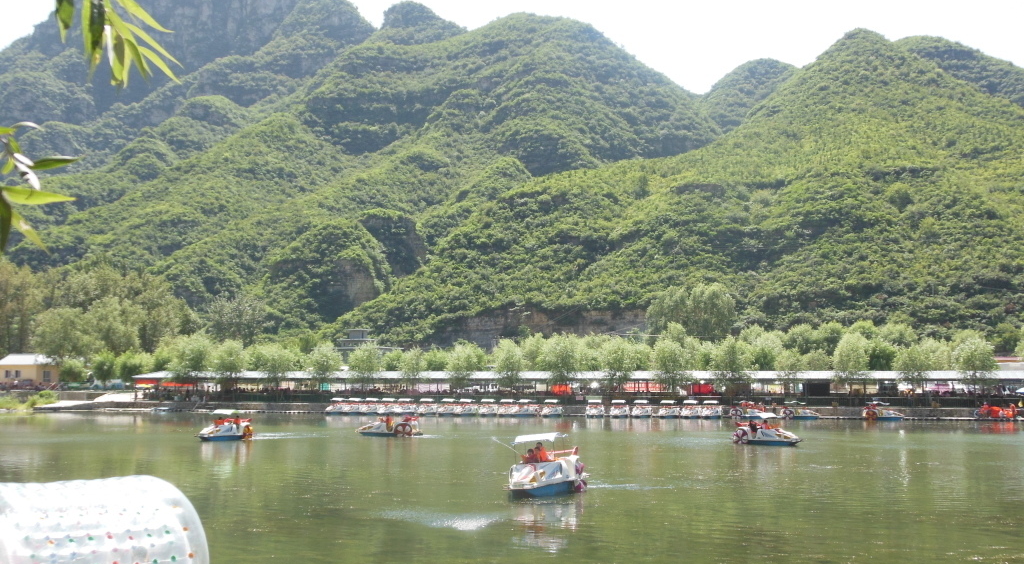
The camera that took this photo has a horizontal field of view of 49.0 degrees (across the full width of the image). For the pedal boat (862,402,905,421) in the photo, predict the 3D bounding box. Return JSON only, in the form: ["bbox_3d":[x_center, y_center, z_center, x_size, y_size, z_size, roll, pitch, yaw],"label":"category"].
[{"bbox_3d":[34.913,12.116,105.500,3.700,1.720,1.800,-1,-5,16],"label":"pedal boat"}]

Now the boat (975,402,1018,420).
[{"bbox_3d":[50.644,13.526,117.500,4.100,1.900,1.950,-1,-6,12],"label":"boat"}]

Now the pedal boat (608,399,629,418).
[{"bbox_3d":[9.764,11.673,103.058,1.600,1.700,3.300,-2,-6,18],"label":"pedal boat"}]

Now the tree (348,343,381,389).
[{"bbox_3d":[-16.876,10.175,128.612,3.670,6.500,3.670,0,-5,0],"label":"tree"}]

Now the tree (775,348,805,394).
[{"bbox_3d":[29.278,9.858,118.598,3.280,5.680,3.280,0,-5,0],"label":"tree"}]

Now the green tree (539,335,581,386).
[{"bbox_3d":[5.162,9.336,122.162,4.580,7.260,4.350,0,-5,0],"label":"green tree"}]

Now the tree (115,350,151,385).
[{"bbox_3d":[-50.641,11.609,150.000,4.600,4.937,4.600,0,-5,0],"label":"tree"}]

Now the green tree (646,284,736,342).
[{"bbox_3d":[27.300,8.904,171.920,13.460,17.730,10.100,0,-5,0],"label":"green tree"}]

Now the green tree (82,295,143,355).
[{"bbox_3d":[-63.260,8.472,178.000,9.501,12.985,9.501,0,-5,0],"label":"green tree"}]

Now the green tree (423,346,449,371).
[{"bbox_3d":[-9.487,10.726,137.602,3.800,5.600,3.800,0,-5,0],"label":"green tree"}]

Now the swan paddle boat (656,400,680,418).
[{"bbox_3d":[16.970,13.813,121.500,1.950,1.930,3.800,-2,-6,19],"label":"swan paddle boat"}]

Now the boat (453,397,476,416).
[{"bbox_3d":[-4.913,13.276,118.779,1.750,1.900,3.700,-2,-6,24],"label":"boat"}]

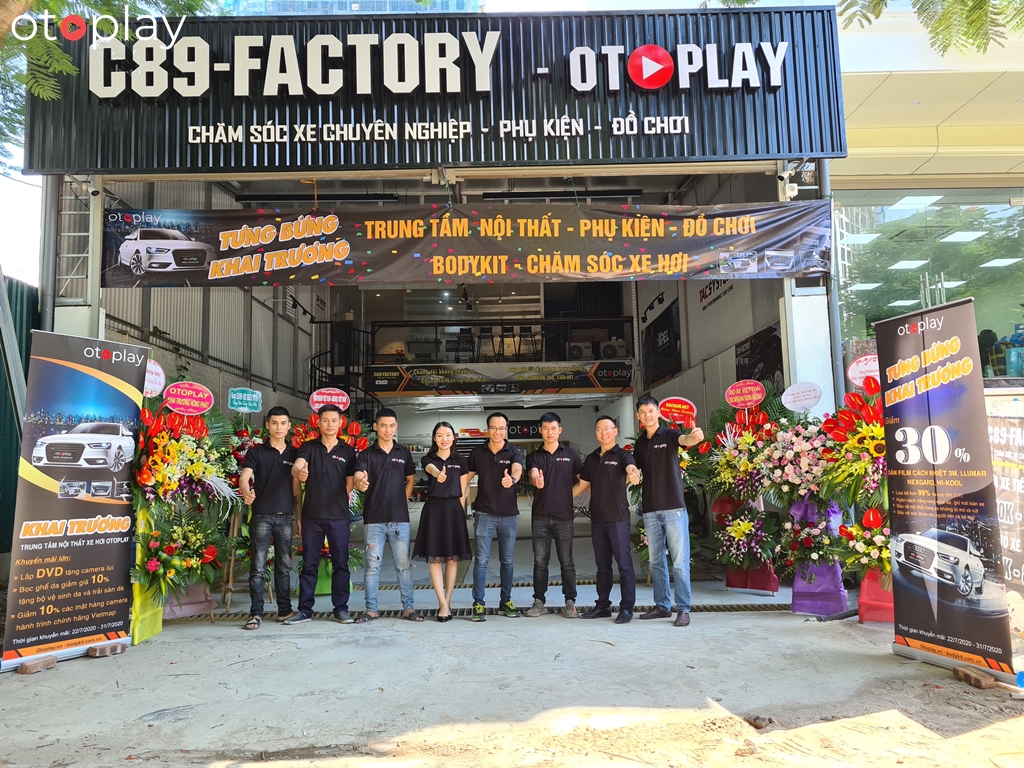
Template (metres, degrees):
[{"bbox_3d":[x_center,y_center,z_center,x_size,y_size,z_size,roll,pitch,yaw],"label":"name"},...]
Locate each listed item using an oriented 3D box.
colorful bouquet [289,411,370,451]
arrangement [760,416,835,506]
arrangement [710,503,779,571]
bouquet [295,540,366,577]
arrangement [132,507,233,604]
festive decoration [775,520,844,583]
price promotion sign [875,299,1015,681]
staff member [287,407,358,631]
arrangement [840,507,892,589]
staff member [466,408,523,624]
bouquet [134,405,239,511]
[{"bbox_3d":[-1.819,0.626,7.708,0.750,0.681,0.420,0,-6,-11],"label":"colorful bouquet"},{"bbox_3d":[2.316,0.622,6.250,0.620,0.700,0.420,-3,-6,14],"label":"arrangement"},{"bbox_3d":[2.131,1.398,7.050,0.592,0.605,0.400,-3,-6,17],"label":"arrangement"},{"bbox_3d":[-1.723,1.675,7.300,0.680,0.420,0.400,0,-6,-11],"label":"bouquet"},{"bbox_3d":[-2.565,1.327,5.950,0.735,0.705,0.420,1,-7,-23],"label":"arrangement"},{"bbox_3d":[2.360,1.313,6.100,0.527,0.508,0.400,-3,-6,17],"label":"festive decoration"},{"bbox_3d":[2.500,0.612,4.570,0.120,2.090,0.845,0,-7,-14],"label":"price promotion sign"},{"bbox_3d":[-1.550,1.049,6.292,0.545,1.740,0.520,-1,-6,-7],"label":"staff member"},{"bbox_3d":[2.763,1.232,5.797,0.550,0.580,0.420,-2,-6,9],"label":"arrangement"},{"bbox_3d":[-0.142,1.052,6.297,0.500,1.669,0.520,-1,-6,0],"label":"staff member"},{"bbox_3d":[-2.539,0.573,6.000,0.771,0.802,0.450,1,-7,-23],"label":"bouquet"}]

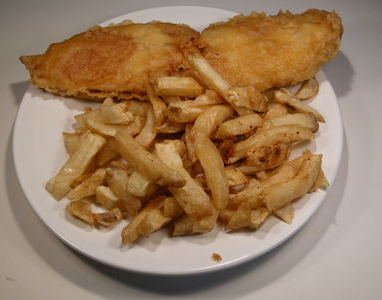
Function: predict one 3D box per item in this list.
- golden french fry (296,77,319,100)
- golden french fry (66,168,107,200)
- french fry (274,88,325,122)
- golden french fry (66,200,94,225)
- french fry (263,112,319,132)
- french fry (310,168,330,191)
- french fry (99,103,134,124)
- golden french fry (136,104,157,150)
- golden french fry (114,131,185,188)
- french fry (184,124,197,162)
[{"bbox_3d":[0.100,-0.053,0.497,0.021,0.008,0.011,-38,64,-15],"label":"golden french fry"},{"bbox_3d":[-0.081,0.027,0.448,0.031,0.009,0.009,-35,62,-9],"label":"golden french fry"},{"bbox_3d":[0.091,-0.036,0.483,0.045,0.008,0.008,31,61,13],"label":"french fry"},{"bbox_3d":[-0.083,0.047,0.435,0.019,0.007,0.010,30,61,17],"label":"golden french fry"},{"bbox_3d":[0.081,-0.023,0.470,0.046,0.011,0.012,-5,56,-4],"label":"french fry"},{"bbox_3d":[0.098,0.024,0.443,0.013,0.010,0.016,-18,68,-11],"label":"french fry"},{"bbox_3d":[-0.061,-0.029,0.473,0.026,0.011,0.016,2,56,2],"label":"french fry"},{"bbox_3d":[-0.037,-0.020,0.471,0.012,0.011,0.036,7,59,6],"label":"golden french fry"},{"bbox_3d":[-0.033,0.007,0.439,0.066,0.012,0.013,35,63,20],"label":"golden french fry"},{"bbox_3d":[0.000,-0.006,0.461,0.010,0.011,0.036,-5,56,-2],"label":"french fry"}]

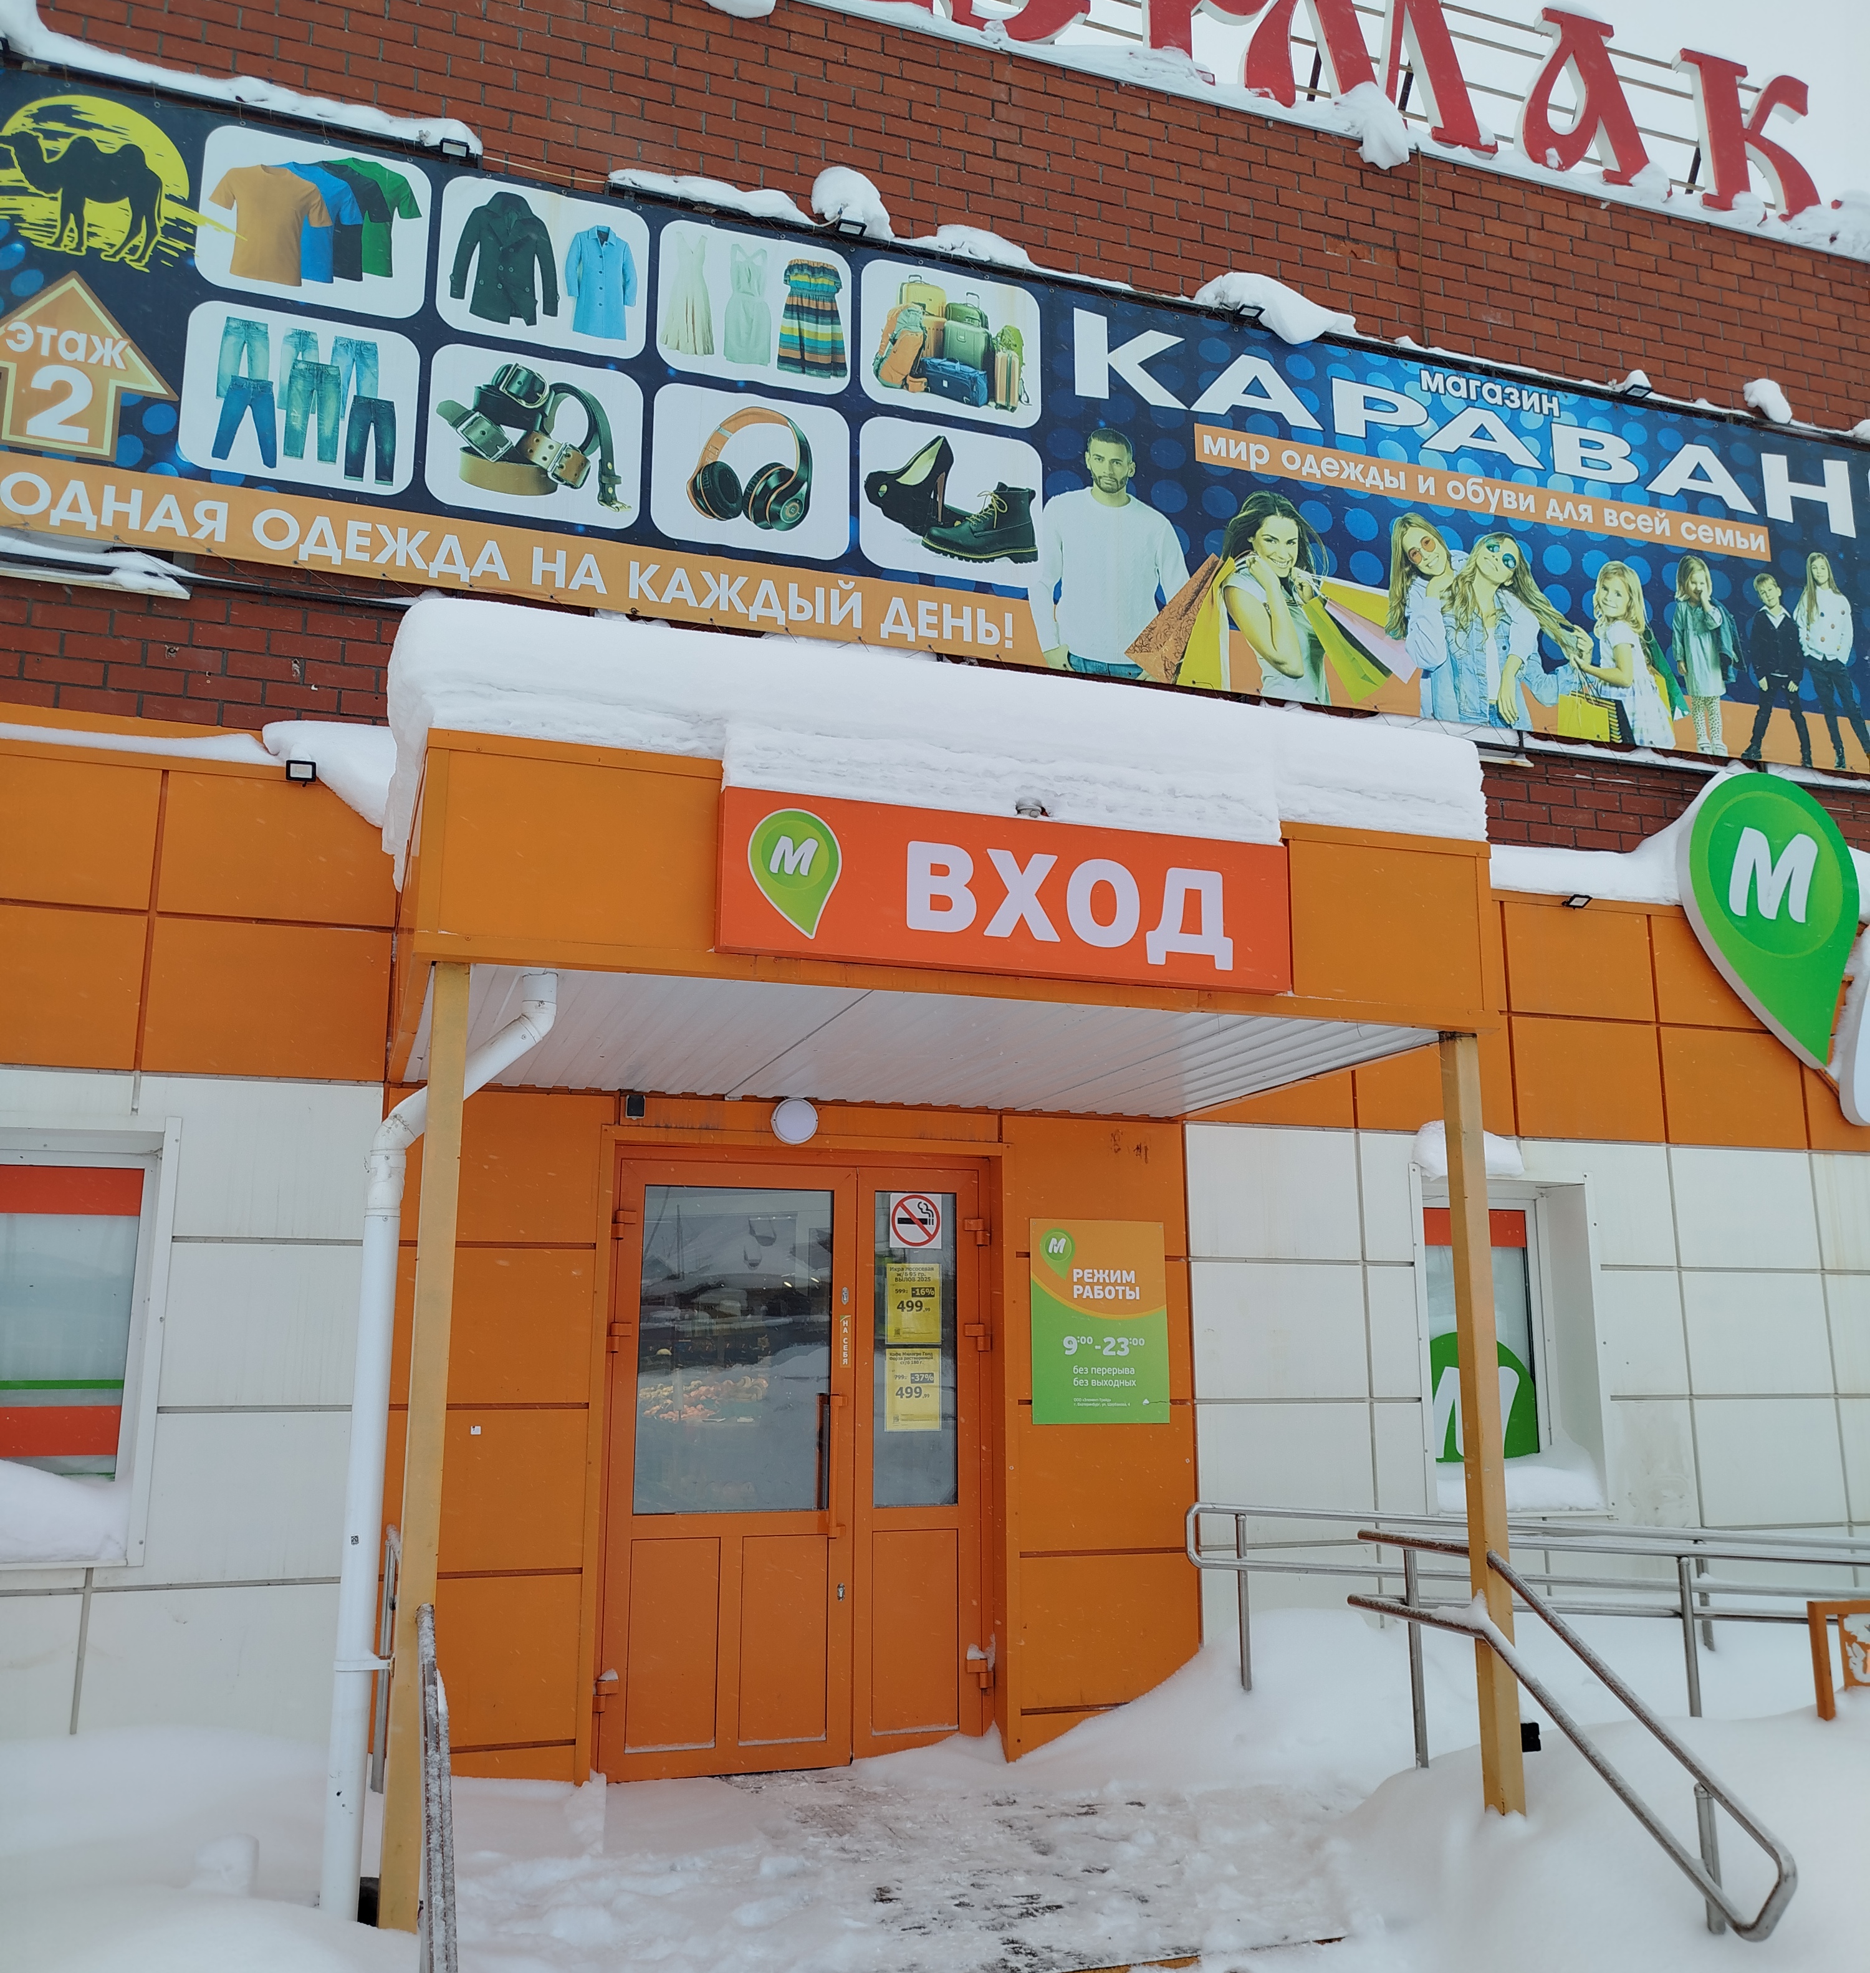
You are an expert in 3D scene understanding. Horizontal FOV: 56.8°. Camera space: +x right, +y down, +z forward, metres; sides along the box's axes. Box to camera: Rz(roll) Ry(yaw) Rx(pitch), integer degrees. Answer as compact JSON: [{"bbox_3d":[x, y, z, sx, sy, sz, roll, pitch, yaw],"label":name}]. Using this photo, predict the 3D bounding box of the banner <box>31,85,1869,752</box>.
[{"bbox_3d":[0.860,-2.175,7.449,9.269,1.817,0.050,4,-13,-18],"label":"banner"}]

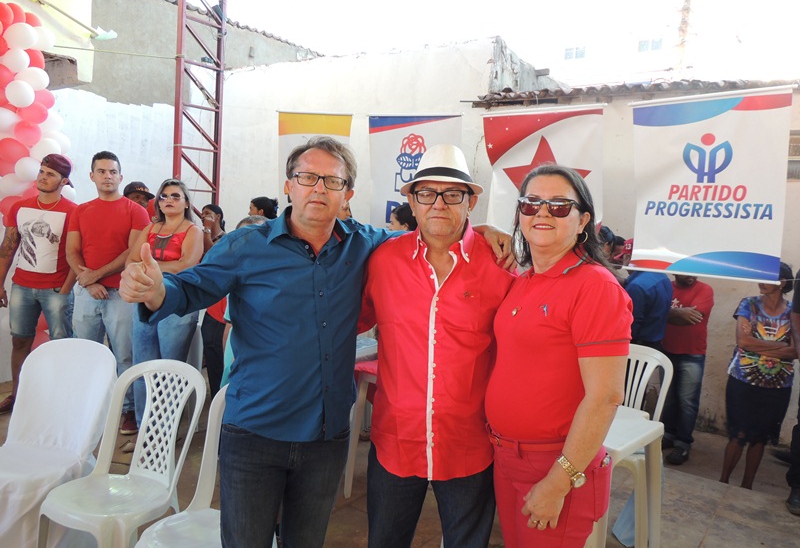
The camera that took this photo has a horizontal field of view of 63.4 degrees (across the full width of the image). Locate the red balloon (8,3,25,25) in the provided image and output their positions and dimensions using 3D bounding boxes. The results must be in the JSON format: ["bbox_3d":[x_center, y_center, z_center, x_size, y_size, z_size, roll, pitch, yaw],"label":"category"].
[{"bbox_3d":[-2.912,-1.915,4.850,0.220,0.230,0.220,-3,7,-30],"label":"red balloon"}]

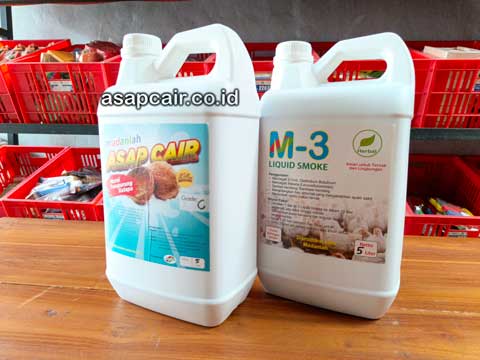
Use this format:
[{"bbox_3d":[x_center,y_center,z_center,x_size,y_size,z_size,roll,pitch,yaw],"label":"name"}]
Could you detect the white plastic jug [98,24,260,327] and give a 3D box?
[{"bbox_3d":[-0.070,-0.011,0.397,0.172,0.327,0.128,4,9,21],"label":"white plastic jug"}]

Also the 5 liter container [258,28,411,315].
[{"bbox_3d":[0.121,-0.012,0.418,0.176,0.323,0.122,5,10,28],"label":"5 liter container"}]

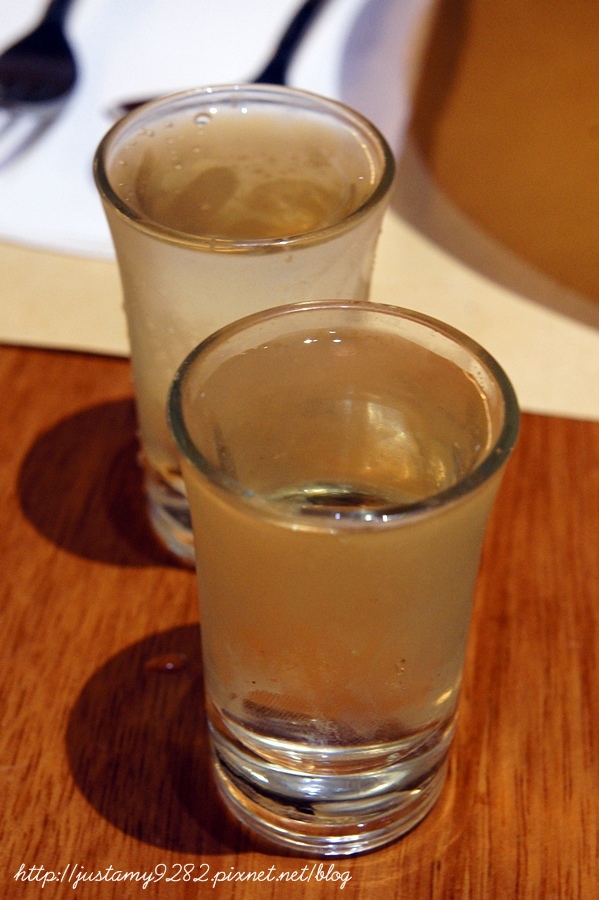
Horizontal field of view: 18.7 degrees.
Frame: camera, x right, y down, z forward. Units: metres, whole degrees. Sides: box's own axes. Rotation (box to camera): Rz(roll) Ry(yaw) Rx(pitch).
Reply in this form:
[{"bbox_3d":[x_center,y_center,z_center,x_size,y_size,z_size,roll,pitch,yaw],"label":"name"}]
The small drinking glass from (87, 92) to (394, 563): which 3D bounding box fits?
[{"bbox_3d":[-0.009,-0.018,0.319,0.048,0.075,0.048,1,42,0],"label":"small drinking glass"}]

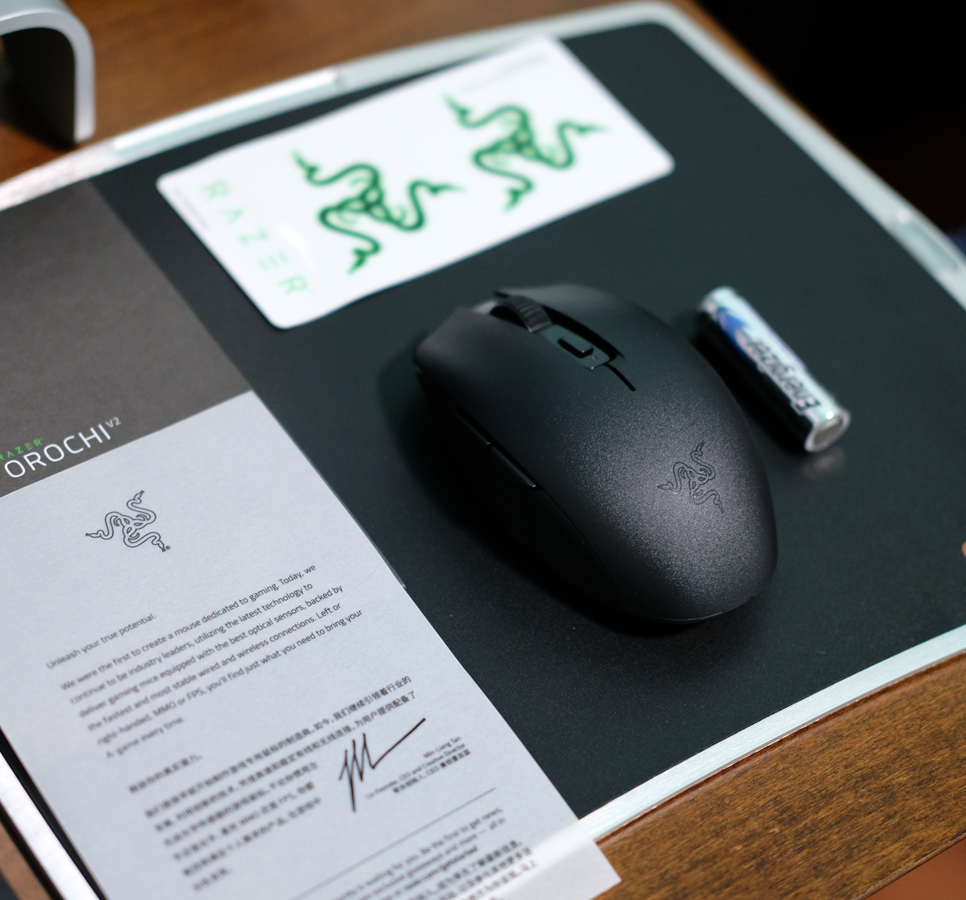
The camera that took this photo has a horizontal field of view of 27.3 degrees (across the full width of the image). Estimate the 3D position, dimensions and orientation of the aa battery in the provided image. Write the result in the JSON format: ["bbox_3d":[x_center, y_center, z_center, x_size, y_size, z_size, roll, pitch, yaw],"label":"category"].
[{"bbox_3d":[0.077,-0.022,0.533,0.015,0.015,0.050,-21,58,-25],"label":"aa battery"}]

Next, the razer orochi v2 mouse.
[{"bbox_3d":[0.033,-0.006,0.496,0.060,0.038,0.108,-26,61,-28],"label":"razer orochi v2 mouse"}]

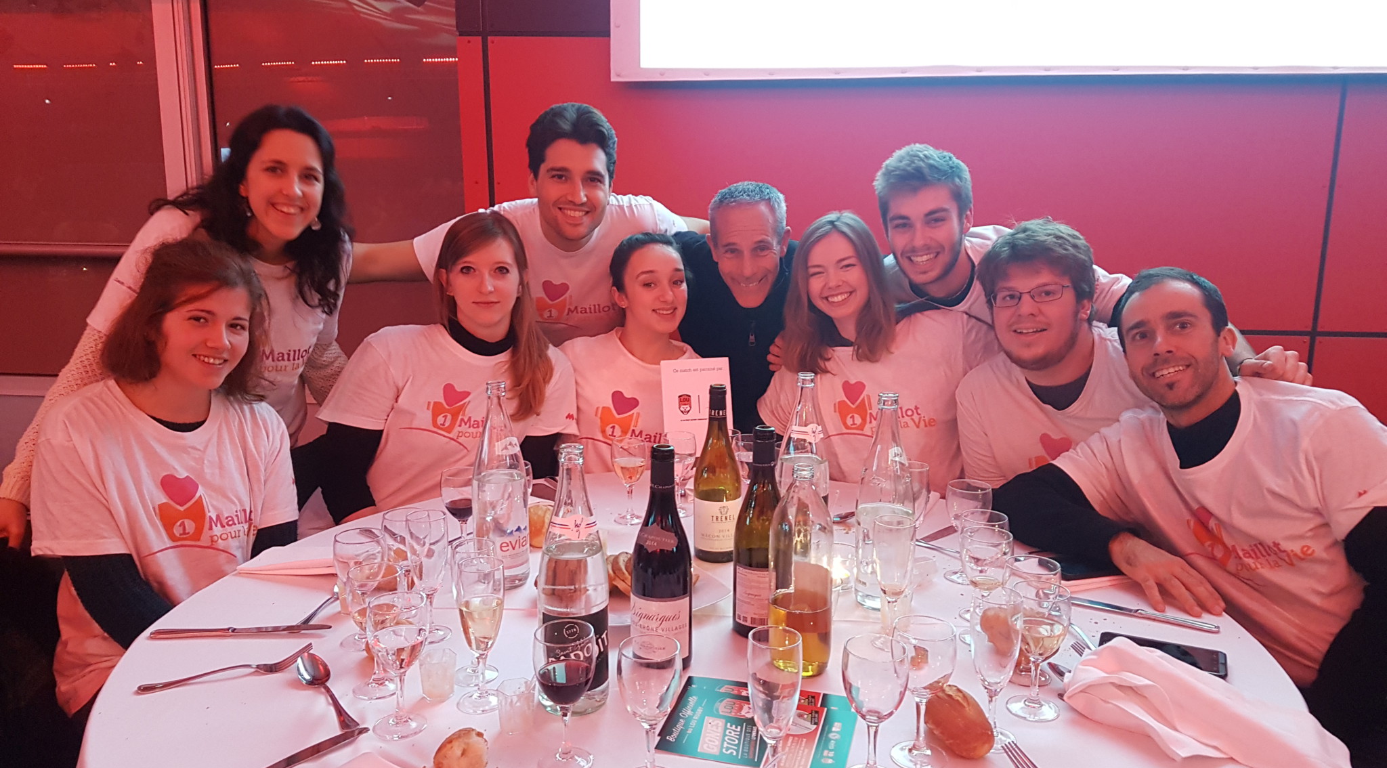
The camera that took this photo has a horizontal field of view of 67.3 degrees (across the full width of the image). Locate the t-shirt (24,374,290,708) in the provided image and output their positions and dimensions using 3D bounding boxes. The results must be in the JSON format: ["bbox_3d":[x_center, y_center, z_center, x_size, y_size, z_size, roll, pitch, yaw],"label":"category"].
[{"bbox_3d":[-0.915,0.268,1.790,0.440,0.550,0.310,-8,14,-39],"label":"t-shirt"}]

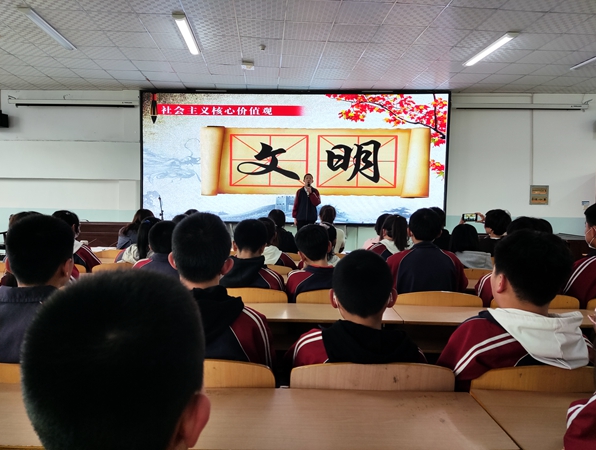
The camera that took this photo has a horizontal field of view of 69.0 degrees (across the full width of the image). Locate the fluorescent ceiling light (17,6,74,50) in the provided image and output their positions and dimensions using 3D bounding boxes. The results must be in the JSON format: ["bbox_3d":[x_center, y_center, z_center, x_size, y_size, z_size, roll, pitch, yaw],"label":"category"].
[{"bbox_3d":[-3.259,-2.546,5.697,0.145,0.070,1.240,1,3,-4],"label":"fluorescent ceiling light"}]

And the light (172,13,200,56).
[{"bbox_3d":[-1.465,-2.527,5.837,0.145,0.070,1.240,1,3,-4],"label":"light"}]

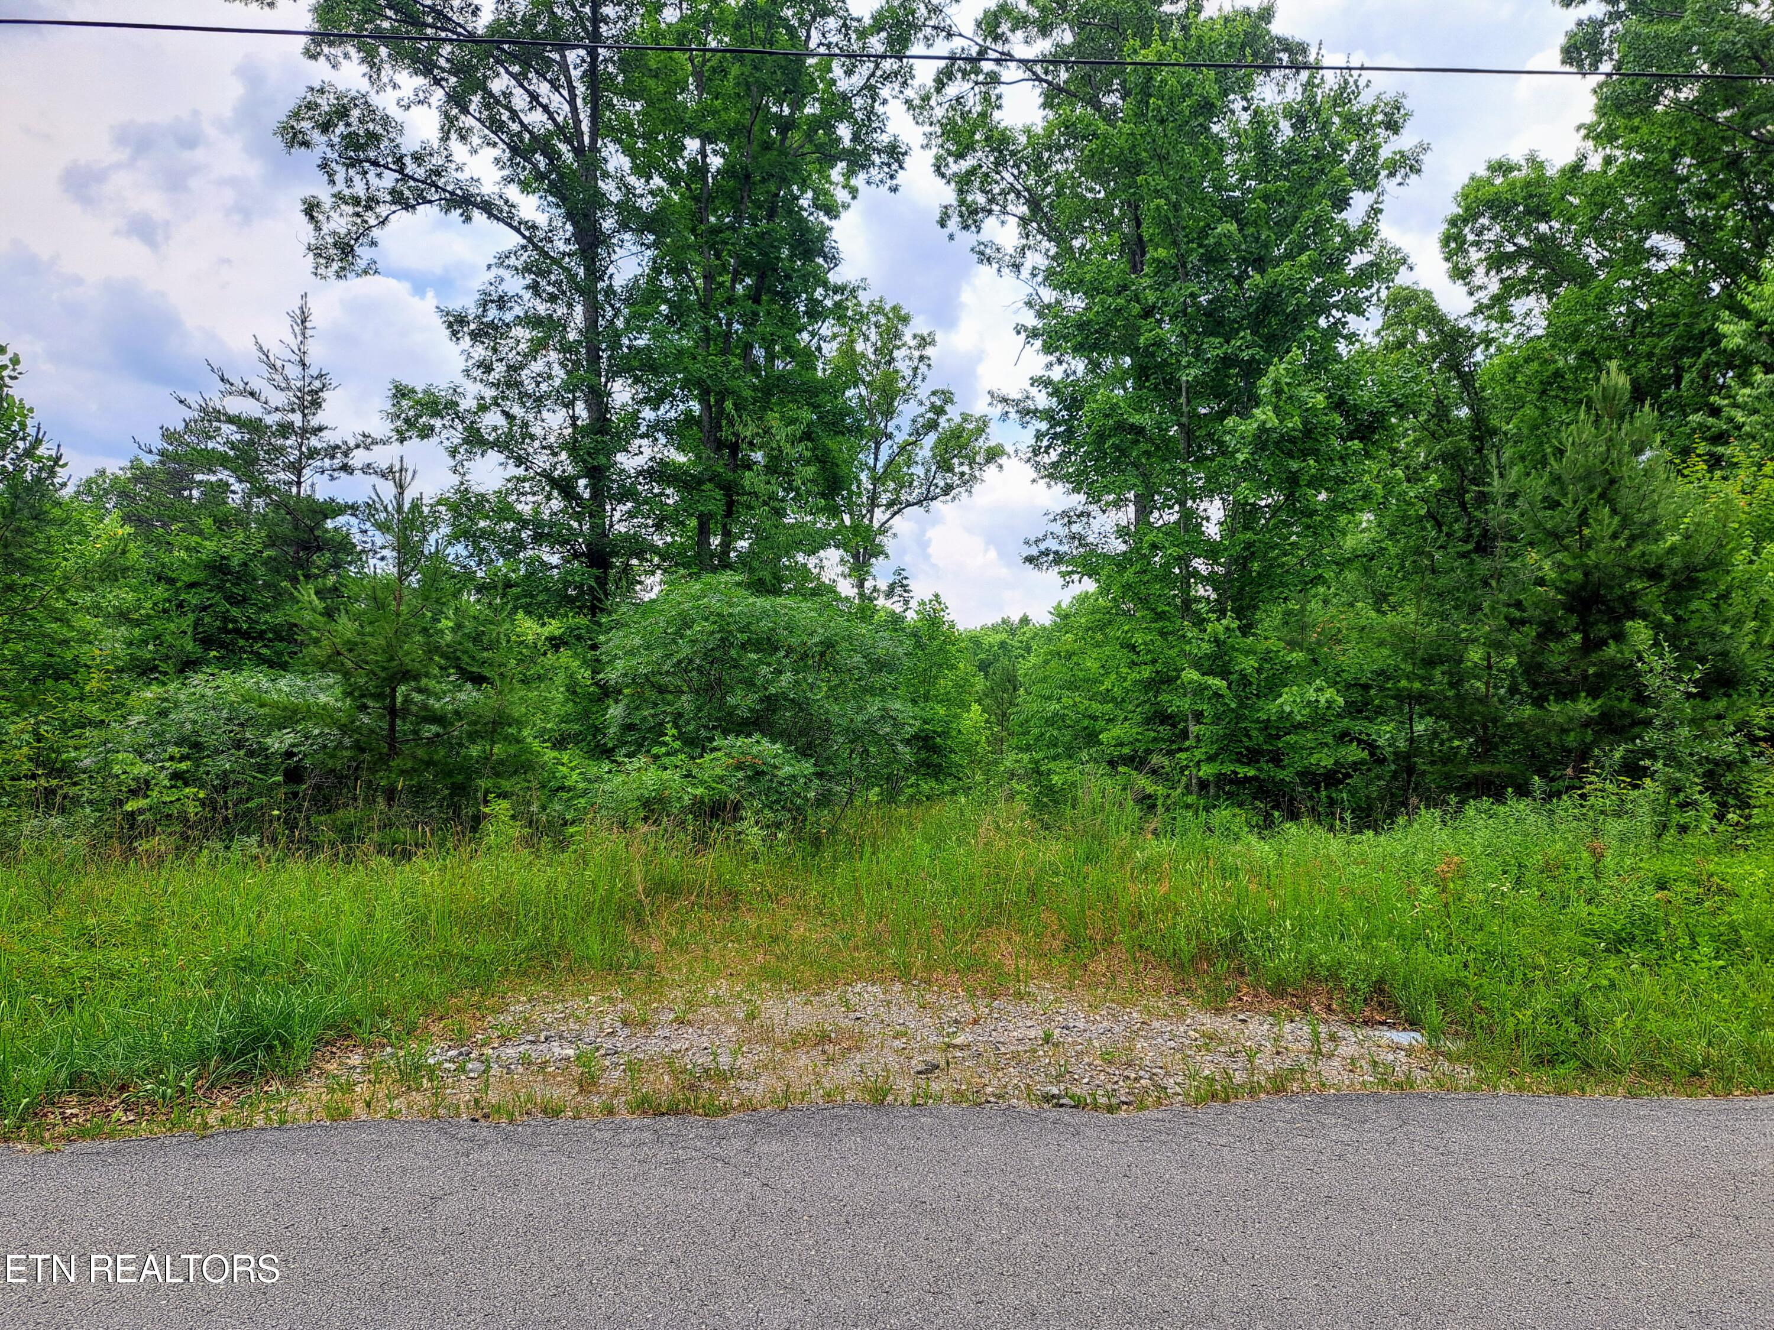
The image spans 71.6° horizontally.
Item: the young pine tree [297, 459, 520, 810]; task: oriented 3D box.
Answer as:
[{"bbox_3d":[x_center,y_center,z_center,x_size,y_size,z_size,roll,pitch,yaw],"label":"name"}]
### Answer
[{"bbox_3d":[-5.100,-0.260,13.000,2.500,3.850,2.400,0,0,0],"label":"young pine tree"}]

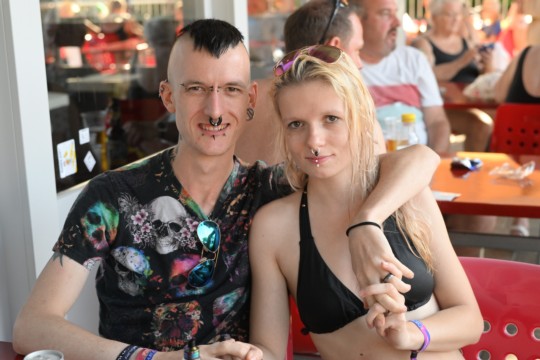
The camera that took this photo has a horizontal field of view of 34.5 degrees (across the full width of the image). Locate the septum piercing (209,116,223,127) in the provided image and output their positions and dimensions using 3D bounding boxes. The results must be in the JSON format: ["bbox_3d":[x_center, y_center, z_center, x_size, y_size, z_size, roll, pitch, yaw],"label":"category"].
[{"bbox_3d":[-0.097,-0.106,1.540,0.022,0.021,0.005,2,-7,-12],"label":"septum piercing"}]

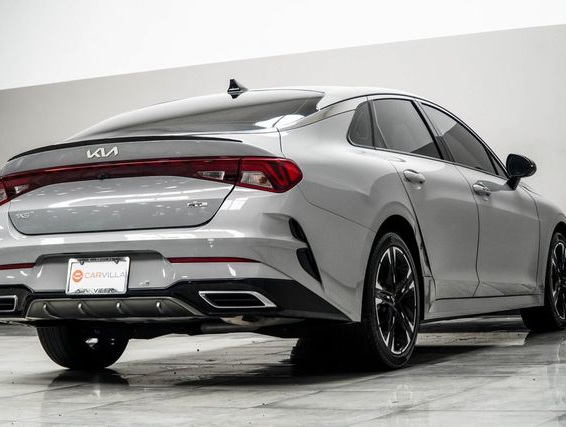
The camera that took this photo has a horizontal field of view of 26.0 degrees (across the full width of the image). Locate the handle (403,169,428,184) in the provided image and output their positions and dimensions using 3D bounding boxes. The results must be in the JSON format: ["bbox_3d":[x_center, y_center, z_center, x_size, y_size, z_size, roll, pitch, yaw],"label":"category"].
[{"bbox_3d":[0.636,-0.176,5.869,0.050,0.050,0.240,-3,-8,28],"label":"handle"}]

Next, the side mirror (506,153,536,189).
[{"bbox_3d":[1.404,-0.247,7.224,0.195,0.215,0.140,-3,-3,28],"label":"side mirror"}]

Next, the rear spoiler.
[{"bbox_3d":[-0.727,-0.278,5.221,1.240,0.055,0.140,-3,-3,28],"label":"rear spoiler"}]

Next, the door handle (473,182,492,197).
[{"bbox_3d":[1.100,-0.129,6.748,0.050,0.050,0.240,-3,-8,28],"label":"door handle"}]

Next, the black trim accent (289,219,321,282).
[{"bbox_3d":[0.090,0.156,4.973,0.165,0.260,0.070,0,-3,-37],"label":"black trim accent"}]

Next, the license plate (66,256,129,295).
[{"bbox_3d":[-0.768,0.261,5.090,0.312,0.160,0.020,-3,-11,28],"label":"license plate"}]

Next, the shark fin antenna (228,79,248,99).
[{"bbox_3d":[-0.218,-0.632,6.227,0.065,0.080,0.160,-3,5,28],"label":"shark fin antenna"}]

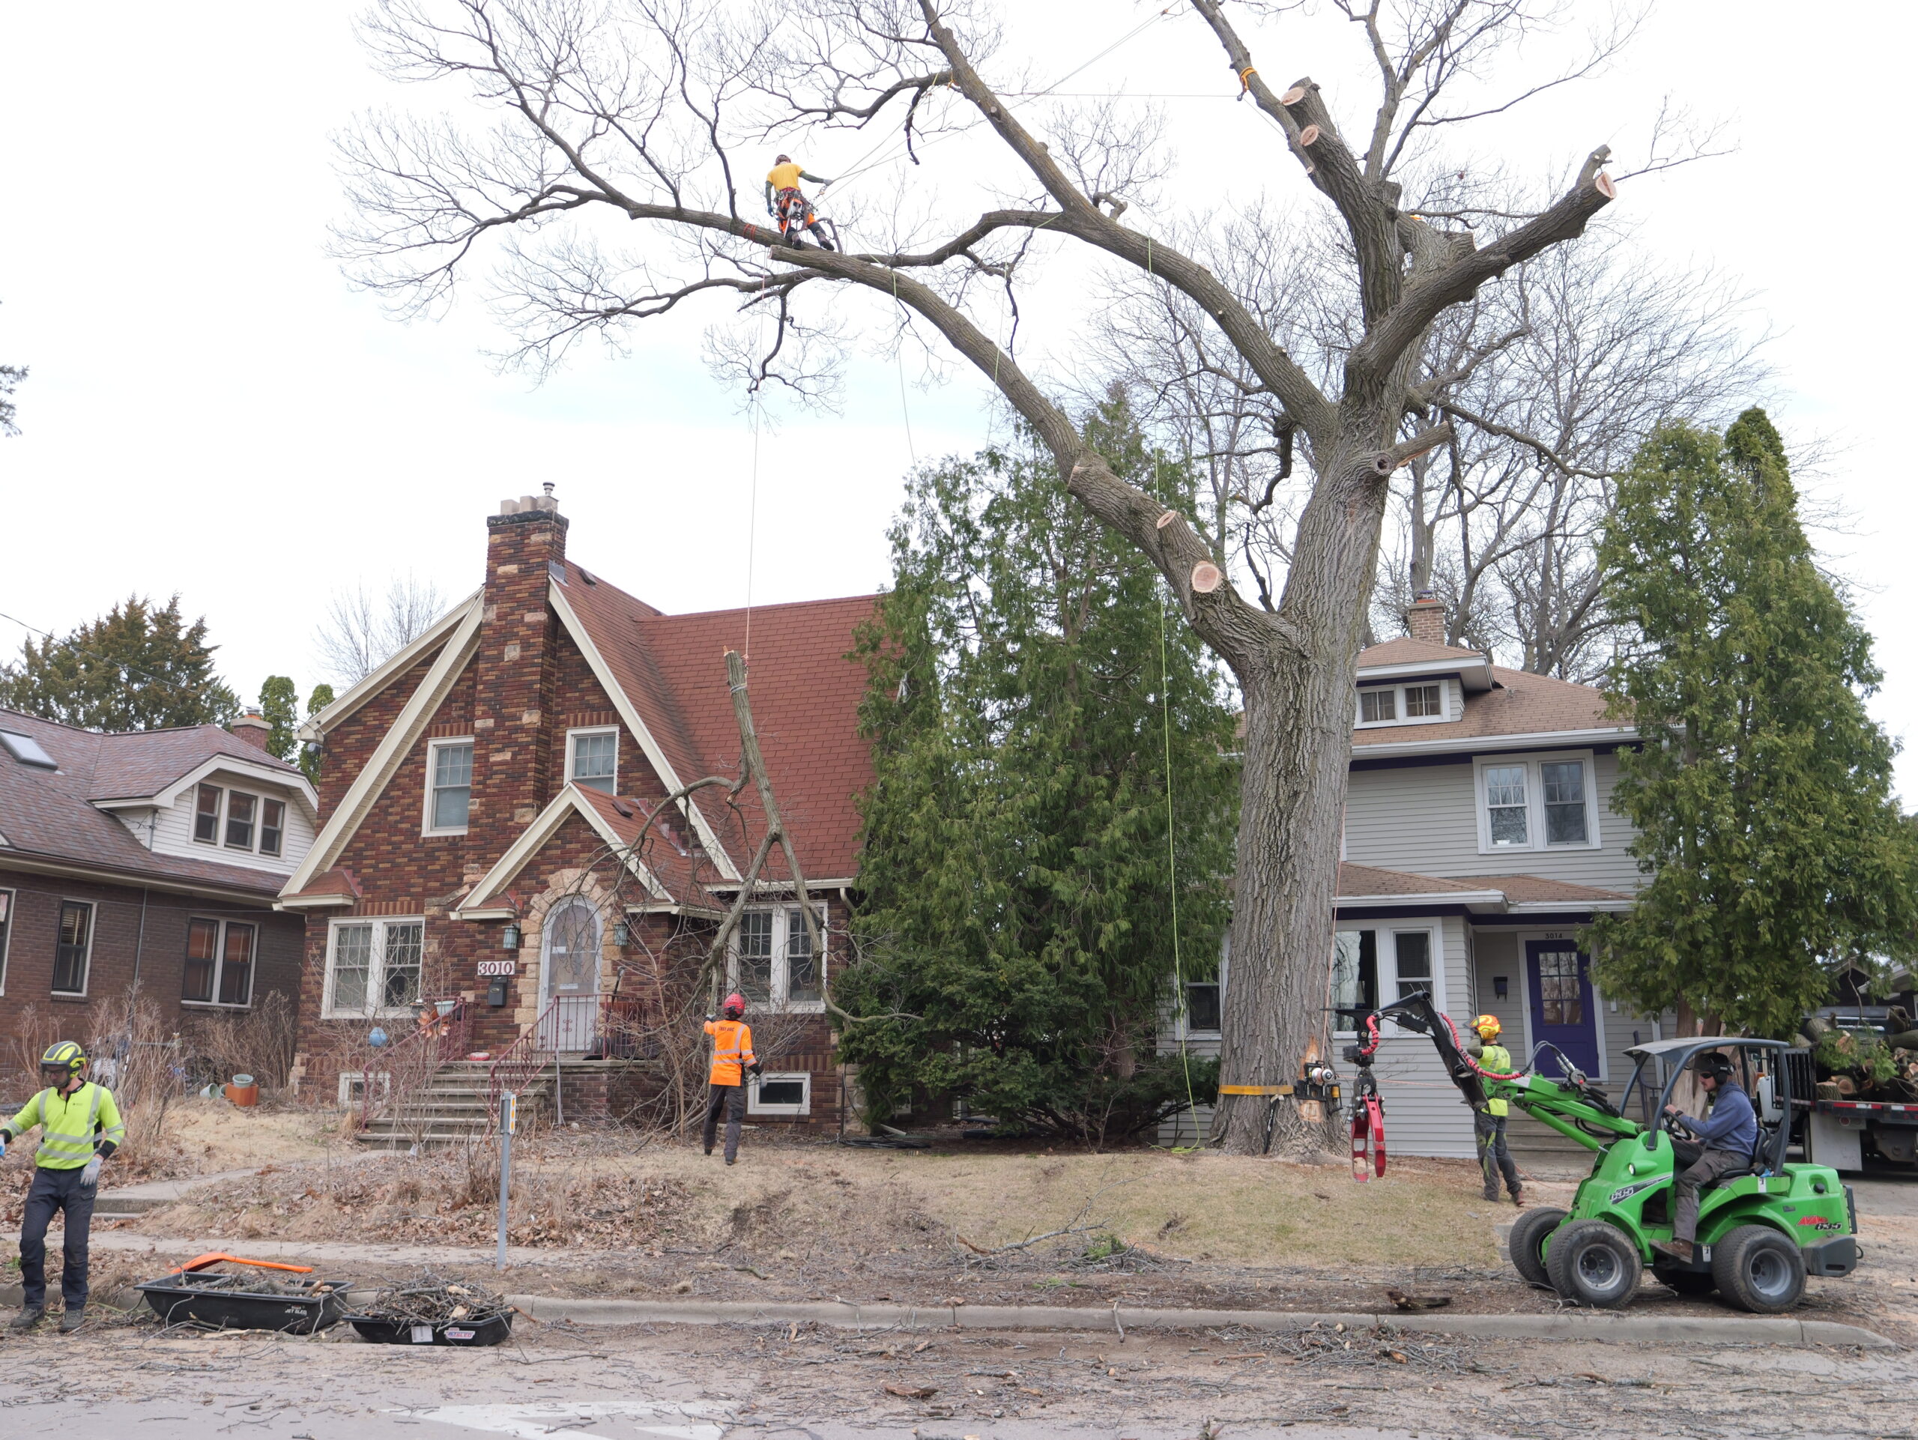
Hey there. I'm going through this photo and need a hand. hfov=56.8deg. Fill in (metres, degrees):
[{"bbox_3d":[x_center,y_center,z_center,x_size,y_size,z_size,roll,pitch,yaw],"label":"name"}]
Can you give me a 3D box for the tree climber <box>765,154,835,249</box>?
[{"bbox_3d":[-2.160,-7.015,24.000,0.930,1.450,0.650,2,-13,-8],"label":"tree climber"}]

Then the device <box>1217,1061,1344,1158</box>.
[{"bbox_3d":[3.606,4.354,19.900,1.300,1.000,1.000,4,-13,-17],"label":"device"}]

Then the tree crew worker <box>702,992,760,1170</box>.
[{"bbox_3d":[-2.472,3.892,19.405,0.620,1.800,0.550,3,-13,-12],"label":"tree crew worker"}]

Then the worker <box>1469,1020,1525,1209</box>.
[{"bbox_3d":[5.216,3.816,17.455,0.550,1.800,0.520,7,-14,-29],"label":"worker"}]

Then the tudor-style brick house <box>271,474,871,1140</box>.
[{"bbox_3d":[-4.488,1.990,29.032,9.750,9.350,10.500,-4,-13,20],"label":"tudor-style brick house"}]

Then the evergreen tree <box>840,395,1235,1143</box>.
[{"bbox_3d":[1.006,0.385,23.376,5.100,9.940,4.400,0,-13,0],"label":"evergreen tree"}]

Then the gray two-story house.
[{"bbox_3d":[8.066,2.299,29.532,7.560,9.450,12.280,-4,-13,19],"label":"gray two-story house"}]

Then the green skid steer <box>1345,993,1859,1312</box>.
[{"bbox_3d":[4.862,3.283,13.696,3.900,2.270,1.350,1,-13,-2],"label":"green skid steer"}]

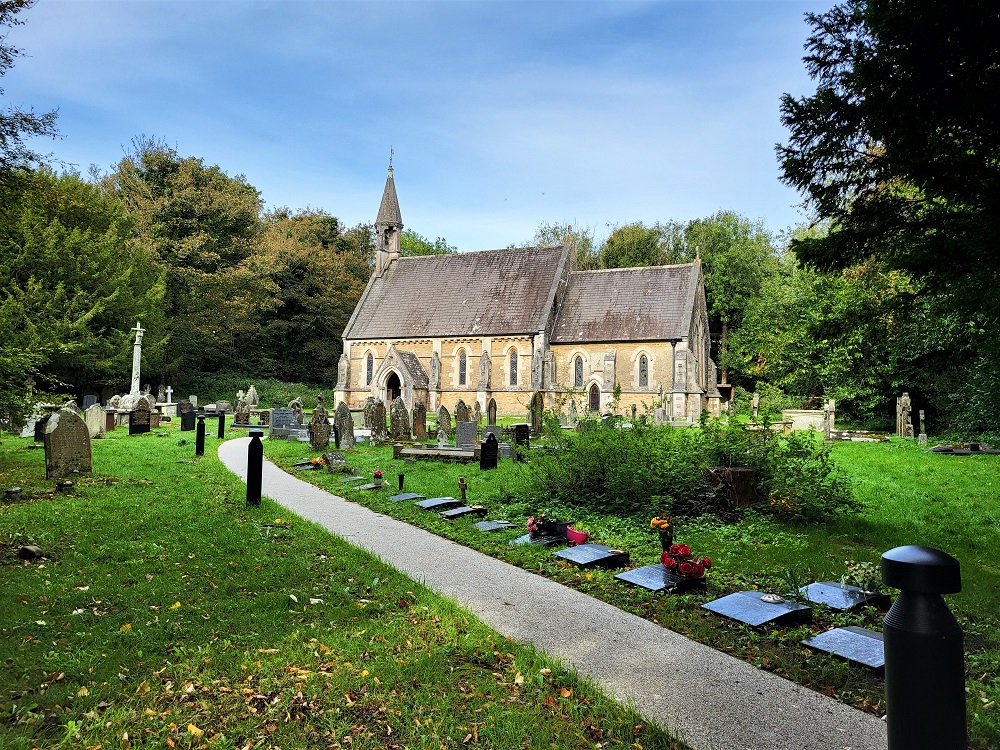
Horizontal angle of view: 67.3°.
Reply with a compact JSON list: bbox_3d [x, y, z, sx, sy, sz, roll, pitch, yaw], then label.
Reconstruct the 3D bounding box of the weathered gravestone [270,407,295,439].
[{"bbox_3d":[-8.089,1.789,28.000,0.240,1.200,1.000,-2,-5,38],"label":"weathered gravestone"}]

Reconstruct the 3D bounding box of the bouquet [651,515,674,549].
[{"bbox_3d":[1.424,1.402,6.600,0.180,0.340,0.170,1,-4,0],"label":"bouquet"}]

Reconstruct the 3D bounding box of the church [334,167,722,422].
[{"bbox_3d":[1.754,-7.311,54.806,26.700,20.614,12.700,-1,-4,23],"label":"church"}]

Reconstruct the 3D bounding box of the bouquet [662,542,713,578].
[{"bbox_3d":[1.440,1.440,5.800,0.390,0.300,0.350,0,-4,10],"label":"bouquet"}]

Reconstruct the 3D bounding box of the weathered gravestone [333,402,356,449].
[{"bbox_3d":[-4.844,1.589,23.400,0.170,1.420,0.680,-1,-4,32],"label":"weathered gravestone"}]

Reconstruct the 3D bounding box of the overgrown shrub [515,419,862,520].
[{"bbox_3d":[2.694,1.283,11.400,4.300,1.350,3.000,1,-4,0],"label":"overgrown shrub"}]

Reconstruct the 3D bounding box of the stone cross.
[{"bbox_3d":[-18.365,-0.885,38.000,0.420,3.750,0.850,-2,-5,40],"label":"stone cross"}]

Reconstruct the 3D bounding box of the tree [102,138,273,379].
[{"bbox_3d":[-24.131,-8.224,58.000,12.500,19.500,12.000,2,-4,-16],"label":"tree"}]

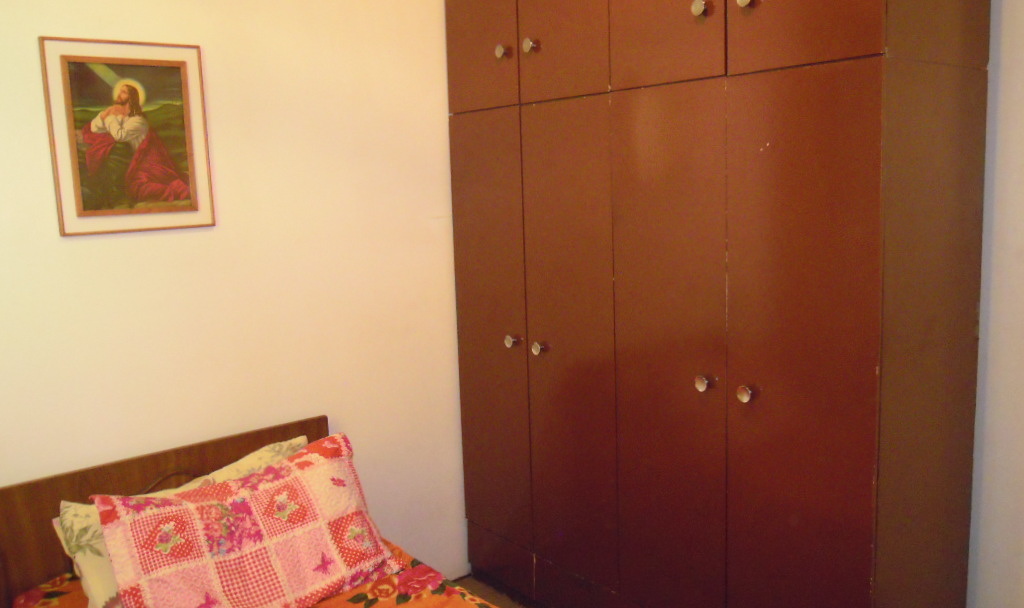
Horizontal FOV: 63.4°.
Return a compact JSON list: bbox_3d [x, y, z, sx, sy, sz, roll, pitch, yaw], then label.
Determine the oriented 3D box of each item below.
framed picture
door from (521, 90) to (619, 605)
[{"bbox_3d":[-1.158,-0.509,2.542,0.458,0.573,0.020,-9,11,-38],"label":"framed picture"},{"bbox_3d":[0.204,0.146,2.905,0.025,1.681,0.442,-9,11,-38],"label":"door"}]

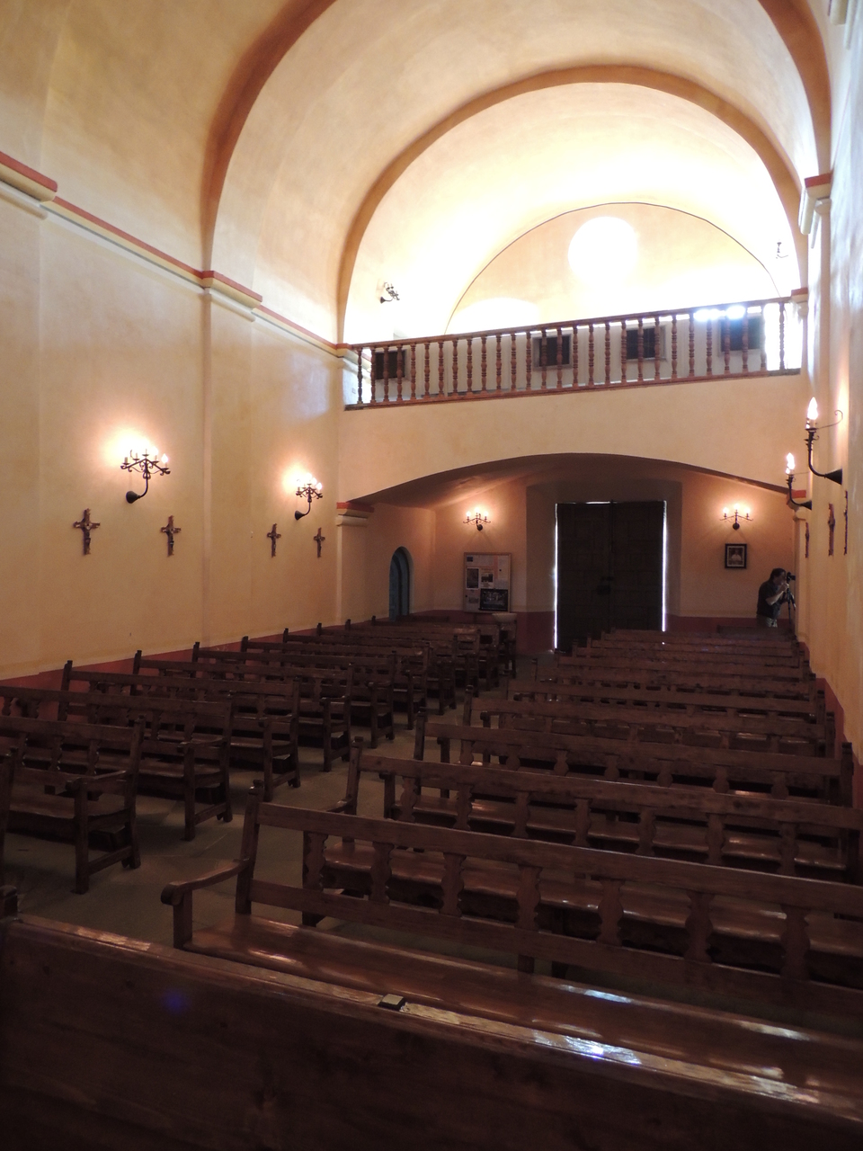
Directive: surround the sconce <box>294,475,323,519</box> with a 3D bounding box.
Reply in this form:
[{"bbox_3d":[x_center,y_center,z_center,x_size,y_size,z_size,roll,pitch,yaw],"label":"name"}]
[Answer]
[{"bbox_3d":[-1.780,-1.113,11.277,0.283,0.671,0.737,1,1,22],"label":"sconce"}]

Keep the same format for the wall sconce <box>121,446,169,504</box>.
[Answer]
[{"bbox_3d":[-2.994,-1.029,8.174,0.268,0.592,0.722,1,1,22],"label":"wall sconce"}]

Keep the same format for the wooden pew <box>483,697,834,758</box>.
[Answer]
[{"bbox_3d":[1.306,1.299,5.266,2.490,0.885,0.600,1,1,22],"label":"wooden pew"}]

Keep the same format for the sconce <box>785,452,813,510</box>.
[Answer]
[{"bbox_3d":[4.044,-1.021,8.785,0.268,0.605,0.721,1,1,22],"label":"sconce"}]

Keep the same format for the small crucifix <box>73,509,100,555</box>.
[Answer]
[{"bbox_3d":[-3.305,-0.415,7.701,0.055,0.448,0.340,1,1,22],"label":"small crucifix"}]

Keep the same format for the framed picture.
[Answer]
[{"bbox_3d":[5.515,-0.346,14.468,0.369,0.444,0.047,1,1,22],"label":"framed picture"}]

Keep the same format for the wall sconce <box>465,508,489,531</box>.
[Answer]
[{"bbox_3d":[0.926,-1.119,15.840,0.560,0.470,0.260,1,1,22],"label":"wall sconce"}]

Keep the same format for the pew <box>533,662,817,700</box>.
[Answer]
[{"bbox_3d":[2.014,1.273,7.018,2.495,0.904,0.567,1,1,22],"label":"pew"}]

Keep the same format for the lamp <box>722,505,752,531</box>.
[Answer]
[{"bbox_3d":[5.376,-1.024,14.044,0.560,0.470,0.260,1,1,22],"label":"lamp"}]

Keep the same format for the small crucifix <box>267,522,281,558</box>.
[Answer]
[{"bbox_3d":[-2.117,-0.471,10.754,0.061,0.463,0.345,1,1,22],"label":"small crucifix"}]

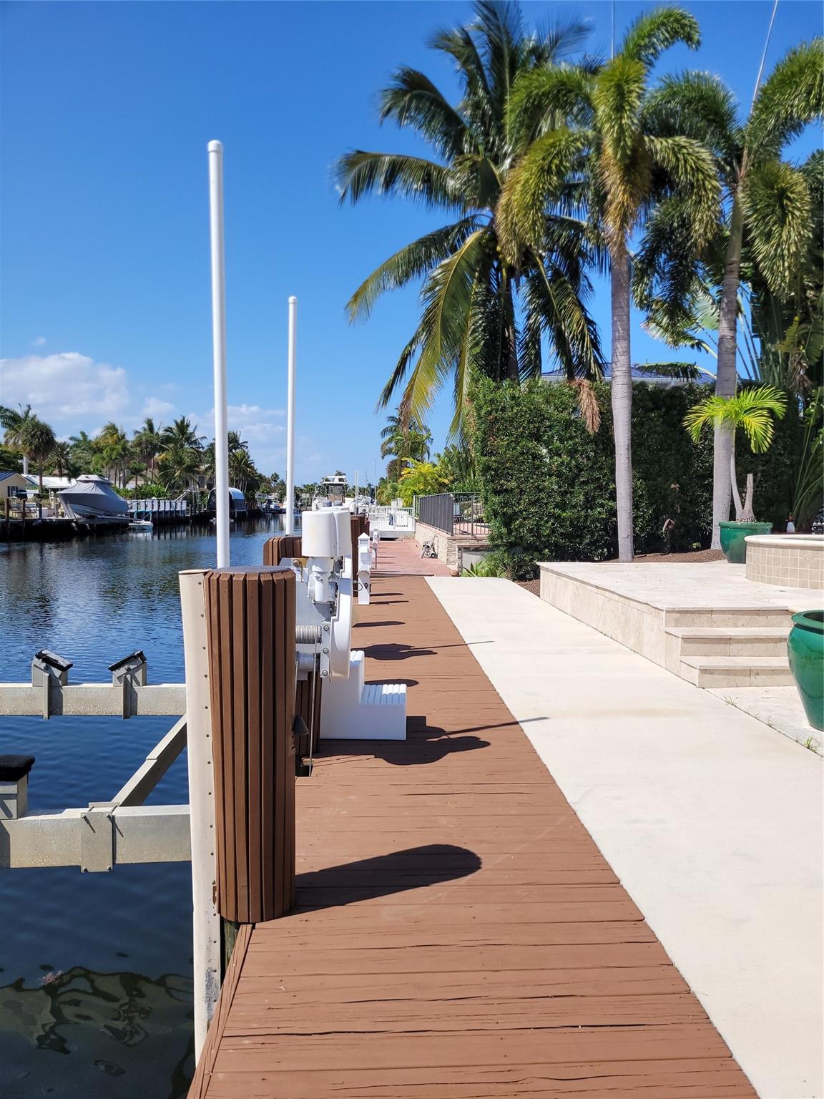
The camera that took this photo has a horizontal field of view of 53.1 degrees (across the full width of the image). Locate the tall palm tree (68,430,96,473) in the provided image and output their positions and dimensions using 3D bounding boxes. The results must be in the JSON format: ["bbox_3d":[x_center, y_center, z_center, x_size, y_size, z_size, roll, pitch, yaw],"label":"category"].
[{"bbox_3d":[-47.048,-11.195,117.555,4.000,11.650,4.000,0,3,-2],"label":"tall palm tree"}]

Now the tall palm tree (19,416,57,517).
[{"bbox_3d":[-32.554,-7.219,71.700,3.431,8.692,3.431,0,3,0],"label":"tall palm tree"}]

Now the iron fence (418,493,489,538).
[{"bbox_3d":[1.098,-1.306,28.088,1.000,1.020,16.800,0,3,-2],"label":"iron fence"}]

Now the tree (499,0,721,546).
[{"bbox_3d":[3.102,-4.064,12.884,3.404,8.486,3.404,0,3,0],"label":"tree"}]

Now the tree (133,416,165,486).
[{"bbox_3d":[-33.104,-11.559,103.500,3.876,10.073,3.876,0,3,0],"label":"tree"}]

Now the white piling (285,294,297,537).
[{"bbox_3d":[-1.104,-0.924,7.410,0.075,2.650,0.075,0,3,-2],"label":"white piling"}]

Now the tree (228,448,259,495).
[{"bbox_3d":[-31.583,-13.239,154.498,5.600,11.550,5.600,0,3,-2],"label":"tree"}]

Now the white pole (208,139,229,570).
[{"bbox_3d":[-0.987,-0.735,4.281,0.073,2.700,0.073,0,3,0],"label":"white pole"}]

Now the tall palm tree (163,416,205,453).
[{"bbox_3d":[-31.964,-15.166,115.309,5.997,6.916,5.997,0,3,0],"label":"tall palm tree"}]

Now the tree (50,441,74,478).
[{"bbox_3d":[-47.327,-9.846,111.622,3.300,9.630,3.300,0,3,-2],"label":"tree"}]

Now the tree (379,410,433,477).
[{"bbox_3d":[-0.553,-8.547,81.647,5.400,10.420,5.400,0,3,-2],"label":"tree"}]

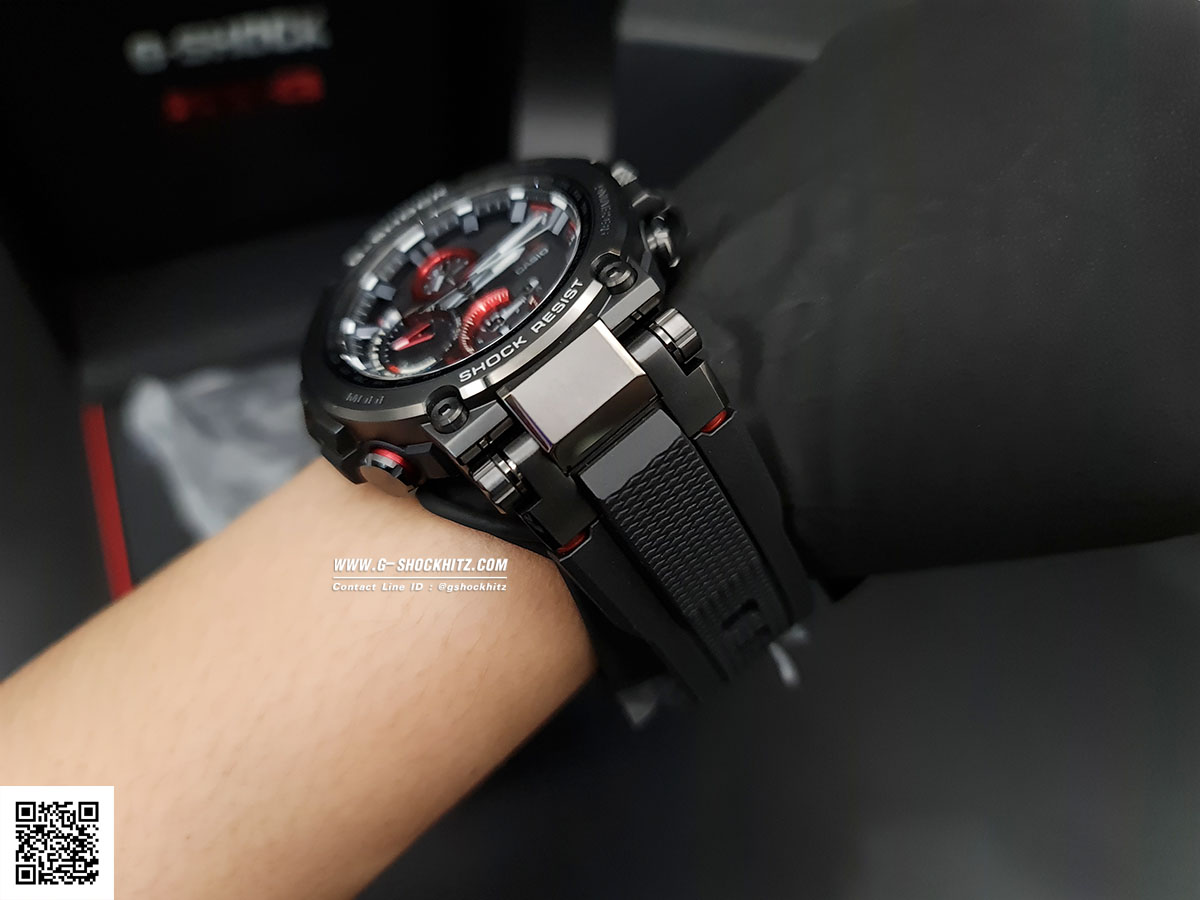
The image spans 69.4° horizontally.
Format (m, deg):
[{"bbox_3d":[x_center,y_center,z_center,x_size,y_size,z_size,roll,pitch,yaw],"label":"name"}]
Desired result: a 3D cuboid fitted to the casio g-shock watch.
[{"bbox_3d":[-0.005,-0.002,0.124,0.052,0.065,0.067,-40,44,-7],"label":"casio g-shock watch"}]

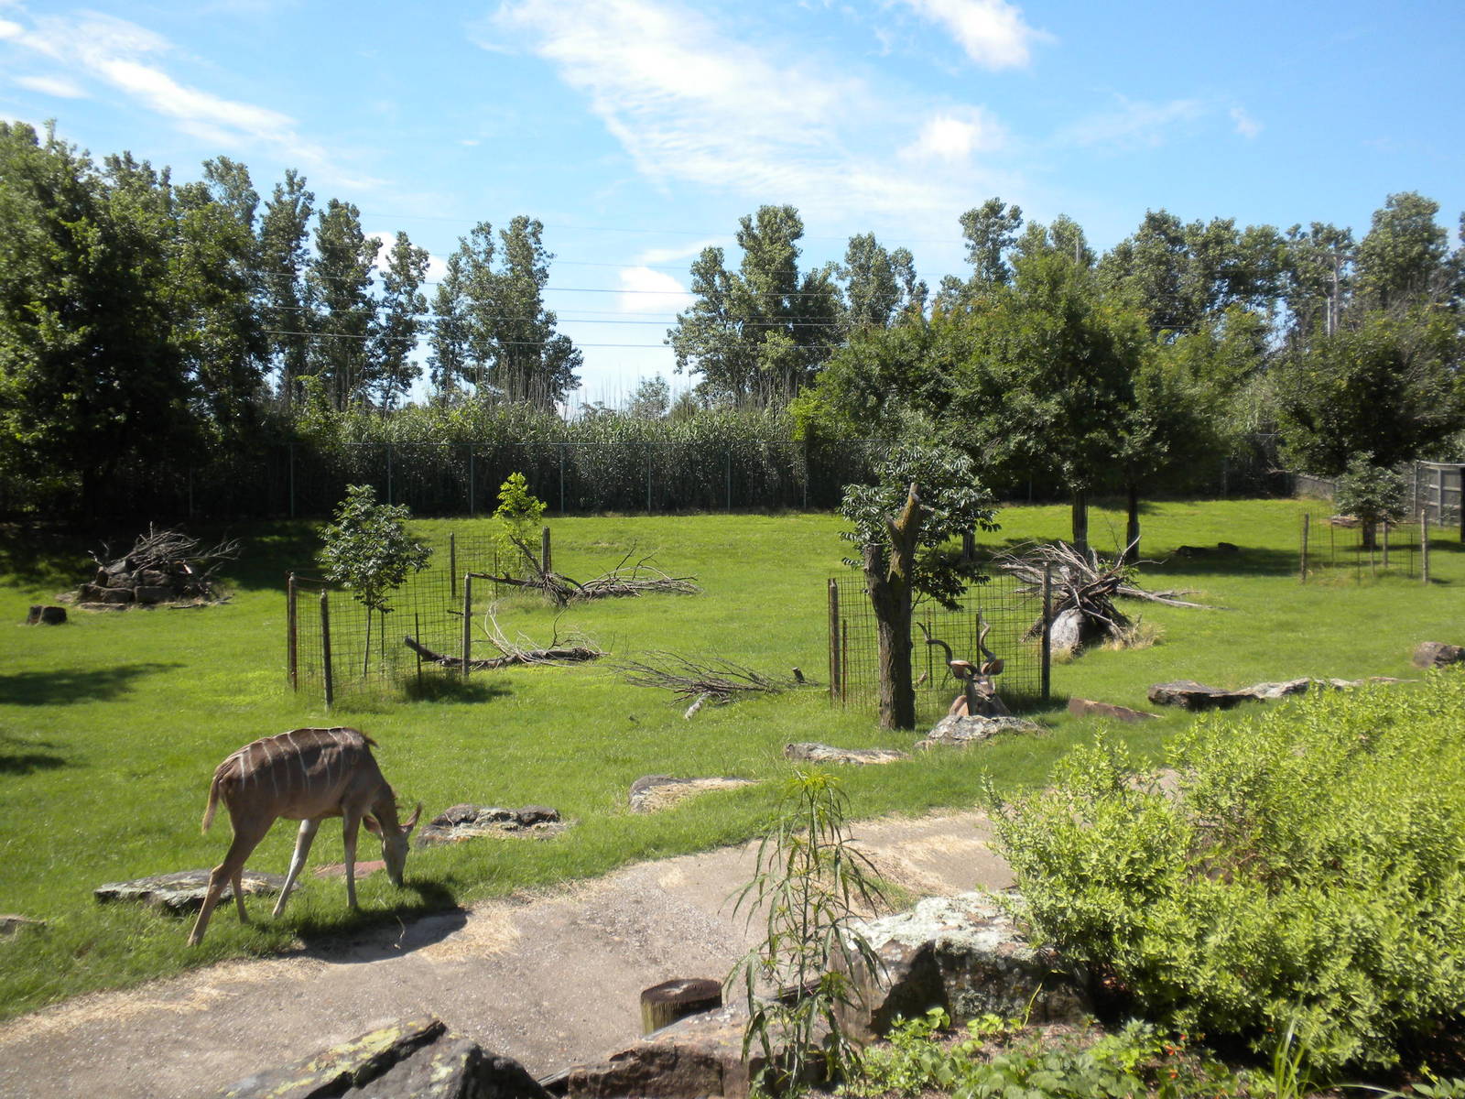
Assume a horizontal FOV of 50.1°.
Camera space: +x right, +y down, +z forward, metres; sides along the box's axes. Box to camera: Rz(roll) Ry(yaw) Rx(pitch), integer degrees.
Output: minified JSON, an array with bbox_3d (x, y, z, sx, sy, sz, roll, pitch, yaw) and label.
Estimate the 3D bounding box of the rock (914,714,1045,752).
[{"bbox_3d":[2.634,1.983,16.800,1.270,0.300,0.800,0,5,-5],"label":"rock"}]

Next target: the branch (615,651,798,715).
[{"bbox_3d":[-0.302,1.520,18.389,2.080,0.430,1.600,0,5,-1],"label":"branch"}]

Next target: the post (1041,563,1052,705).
[{"bbox_3d":[3.832,1.012,19.100,0.100,1.680,0.100,0,5,0],"label":"post"}]

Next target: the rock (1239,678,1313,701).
[{"bbox_3d":[6.226,1.601,18.072,0.880,0.200,0.600,0,4,0],"label":"rock"}]

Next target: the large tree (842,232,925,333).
[{"bbox_3d":[7.630,-10.086,80.000,4.900,12.200,4.900,0,5,0],"label":"large tree"}]

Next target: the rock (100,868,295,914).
[{"bbox_3d":[-3.972,2.531,11.600,1.420,0.190,0.700,-1,5,-8],"label":"rock"}]

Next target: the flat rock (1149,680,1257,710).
[{"bbox_3d":[5.402,1.649,18.048,1.150,0.230,0.650,1,5,17],"label":"flat rock"}]

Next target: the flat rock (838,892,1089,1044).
[{"bbox_3d":[1.292,2.303,8.770,1.320,0.460,0.900,1,5,9],"label":"flat rock"}]

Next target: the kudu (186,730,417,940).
[{"bbox_3d":[-2.680,1.740,9.879,1.380,1.150,0.420,-3,5,-33],"label":"kudu"}]

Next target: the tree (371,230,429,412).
[{"bbox_3d":[-14.888,-8.156,69.583,2.610,11.870,2.800,0,4,0],"label":"tree"}]

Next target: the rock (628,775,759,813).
[{"bbox_3d":[-0.368,2.226,14.200,1.150,0.220,0.750,-1,5,-8],"label":"rock"}]

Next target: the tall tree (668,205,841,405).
[{"bbox_3d":[1.052,-8.995,71.525,7.950,13.250,7.500,0,4,0],"label":"tall tree"}]

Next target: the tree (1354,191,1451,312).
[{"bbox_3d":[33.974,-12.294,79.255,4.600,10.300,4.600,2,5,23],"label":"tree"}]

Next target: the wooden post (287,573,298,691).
[{"bbox_3d":[-5.159,0.982,18.303,0.120,1.390,0.120,0,4,0],"label":"wooden post"}]

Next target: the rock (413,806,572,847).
[{"bbox_3d":[-1.879,2.158,12.270,1.120,0.170,0.520,-1,5,-9],"label":"rock"}]

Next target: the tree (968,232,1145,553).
[{"bbox_3d":[7.949,-3.813,38.500,4.600,7.800,4.500,0,5,0],"label":"tree"}]

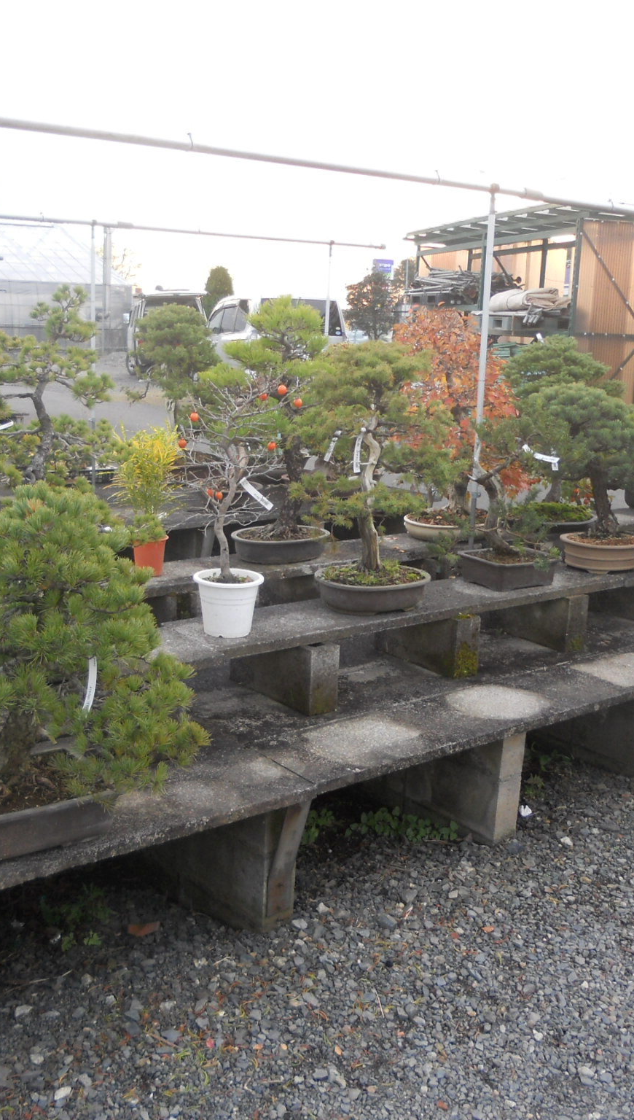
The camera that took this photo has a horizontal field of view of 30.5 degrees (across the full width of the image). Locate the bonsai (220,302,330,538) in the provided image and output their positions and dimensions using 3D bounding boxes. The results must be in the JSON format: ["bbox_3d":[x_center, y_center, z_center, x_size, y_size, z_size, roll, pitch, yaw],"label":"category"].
[{"bbox_3d":[-0.152,-0.506,4.157,0.460,0.847,0.420,-8,16,-38],"label":"bonsai"}]

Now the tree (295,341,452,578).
[{"bbox_3d":[0.178,-0.316,3.659,0.490,0.726,0.440,-8,16,-38],"label":"tree"}]

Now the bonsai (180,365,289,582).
[{"bbox_3d":[-0.220,-0.229,3.070,0.310,0.570,0.290,-7,15,-40],"label":"bonsai"}]

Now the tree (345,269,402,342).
[{"bbox_3d":[1.069,-4.418,22.000,1.150,2.200,1.100,2,11,0],"label":"tree"}]

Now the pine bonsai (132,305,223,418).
[{"bbox_3d":[-0.854,-1.070,7.196,0.580,0.972,0.550,-8,16,-38],"label":"pine bonsai"}]

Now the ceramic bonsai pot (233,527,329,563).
[{"bbox_3d":[-0.138,-0.055,4.258,0.400,0.083,0.310,-8,16,-38],"label":"ceramic bonsai pot"}]

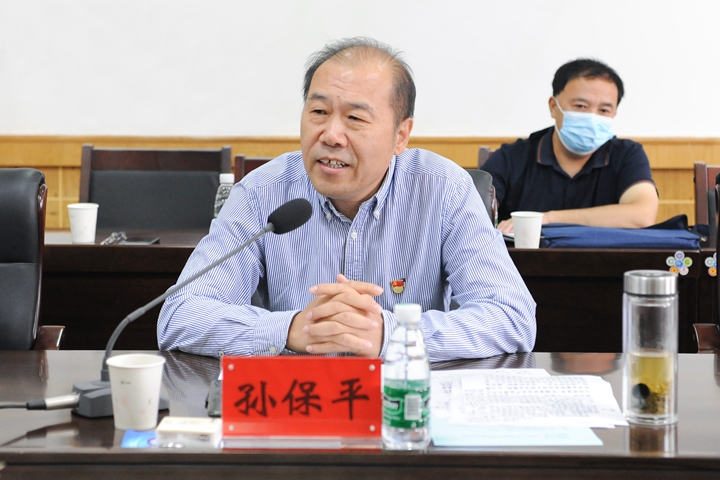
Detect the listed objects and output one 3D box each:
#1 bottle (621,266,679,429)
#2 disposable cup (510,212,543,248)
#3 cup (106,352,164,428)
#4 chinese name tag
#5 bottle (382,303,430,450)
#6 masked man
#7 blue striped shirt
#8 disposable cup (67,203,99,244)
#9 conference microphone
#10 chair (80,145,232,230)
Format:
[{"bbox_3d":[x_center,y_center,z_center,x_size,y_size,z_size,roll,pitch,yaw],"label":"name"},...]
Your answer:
[{"bbox_3d":[0.393,0.142,1.393,0.072,0.199,0.072,0,5,0],"label":"bottle"},{"bbox_3d":[0.390,-0.022,2.420,0.077,0.087,0.077,0,5,0],"label":"disposable cup"},{"bbox_3d":[-0.291,0.201,1.357,0.077,0.087,0.077,0,5,0],"label":"cup"},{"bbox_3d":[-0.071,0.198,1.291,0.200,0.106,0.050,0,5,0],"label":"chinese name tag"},{"bbox_3d":[0.058,0.166,1.275,0.059,0.174,0.059,0,5,0],"label":"bottle"},{"bbox_3d":[0.574,0.108,2.868,0.490,1.220,0.680,1,5,6],"label":"masked man"},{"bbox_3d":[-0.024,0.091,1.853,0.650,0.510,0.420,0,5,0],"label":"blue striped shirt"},{"bbox_3d":[-0.672,-0.041,2.520,0.077,0.087,0.077,0,5,0],"label":"disposable cup"},{"bbox_3d":[-0.236,0.083,1.532,0.360,0.295,0.120,-2,5,-22],"label":"conference microphone"},{"bbox_3d":[-0.662,0.208,2.977,0.500,0.980,0.580,1,5,6],"label":"chair"}]

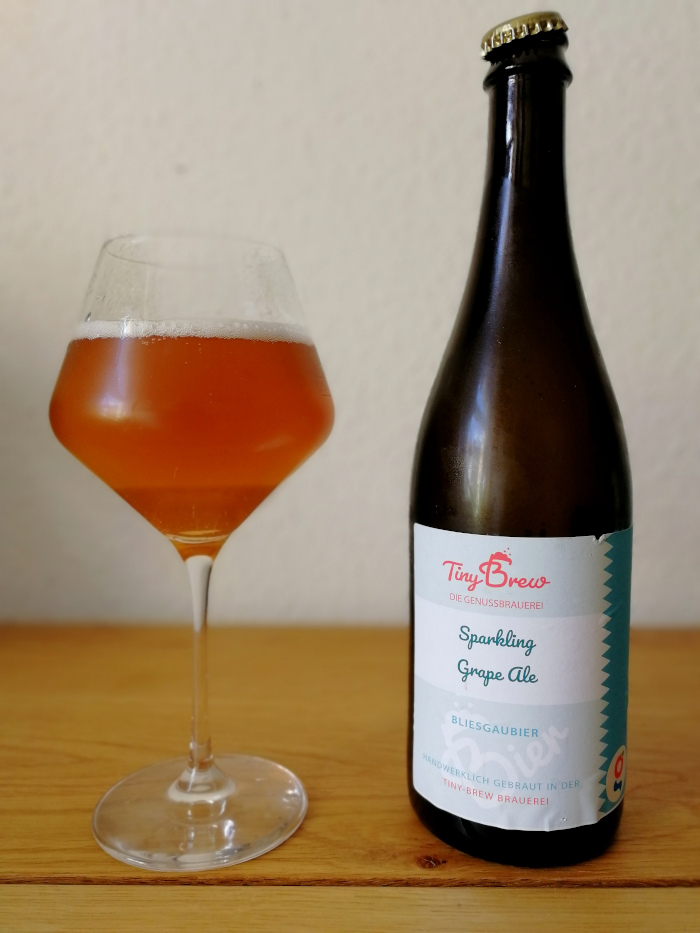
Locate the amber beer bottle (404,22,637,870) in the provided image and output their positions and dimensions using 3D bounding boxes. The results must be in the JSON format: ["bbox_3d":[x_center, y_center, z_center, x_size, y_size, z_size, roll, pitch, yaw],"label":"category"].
[{"bbox_3d":[0.066,-0.013,0.283,0.085,0.300,0.085,2,5,23],"label":"amber beer bottle"}]

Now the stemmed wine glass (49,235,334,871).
[{"bbox_3d":[-0.058,0.028,0.281,0.104,0.217,0.104,0,5,0],"label":"stemmed wine glass"}]

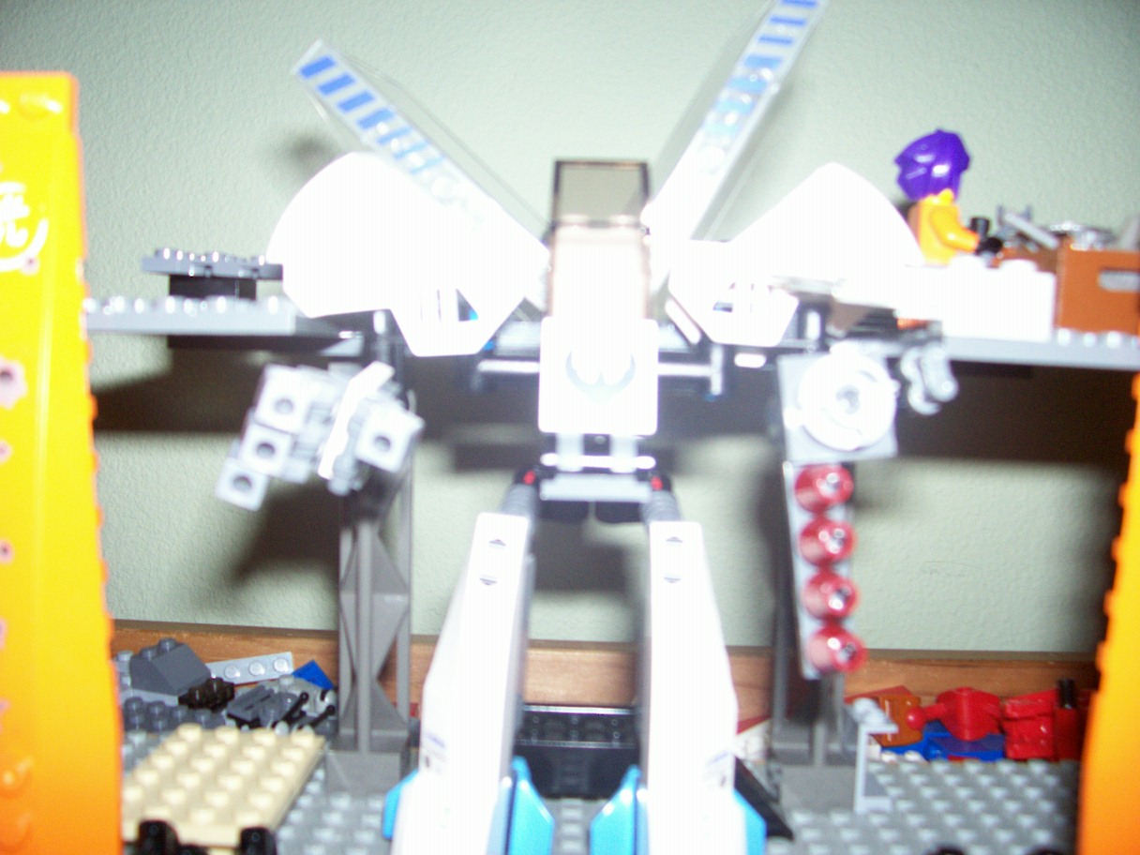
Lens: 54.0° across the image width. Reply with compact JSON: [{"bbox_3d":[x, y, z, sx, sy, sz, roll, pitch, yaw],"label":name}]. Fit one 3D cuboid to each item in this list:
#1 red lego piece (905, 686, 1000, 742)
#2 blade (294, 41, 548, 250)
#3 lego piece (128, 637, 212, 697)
[{"bbox_3d":[0.098,0.074,0.288,0.024,0.013,0.014,2,3,10],"label":"red lego piece"},{"bbox_3d":[-0.025,-0.049,0.199,0.056,0.017,0.005,43,0,0],"label":"blade"},{"bbox_3d":[-0.118,0.070,0.332,0.016,0.011,0.016,2,7,21],"label":"lego piece"}]

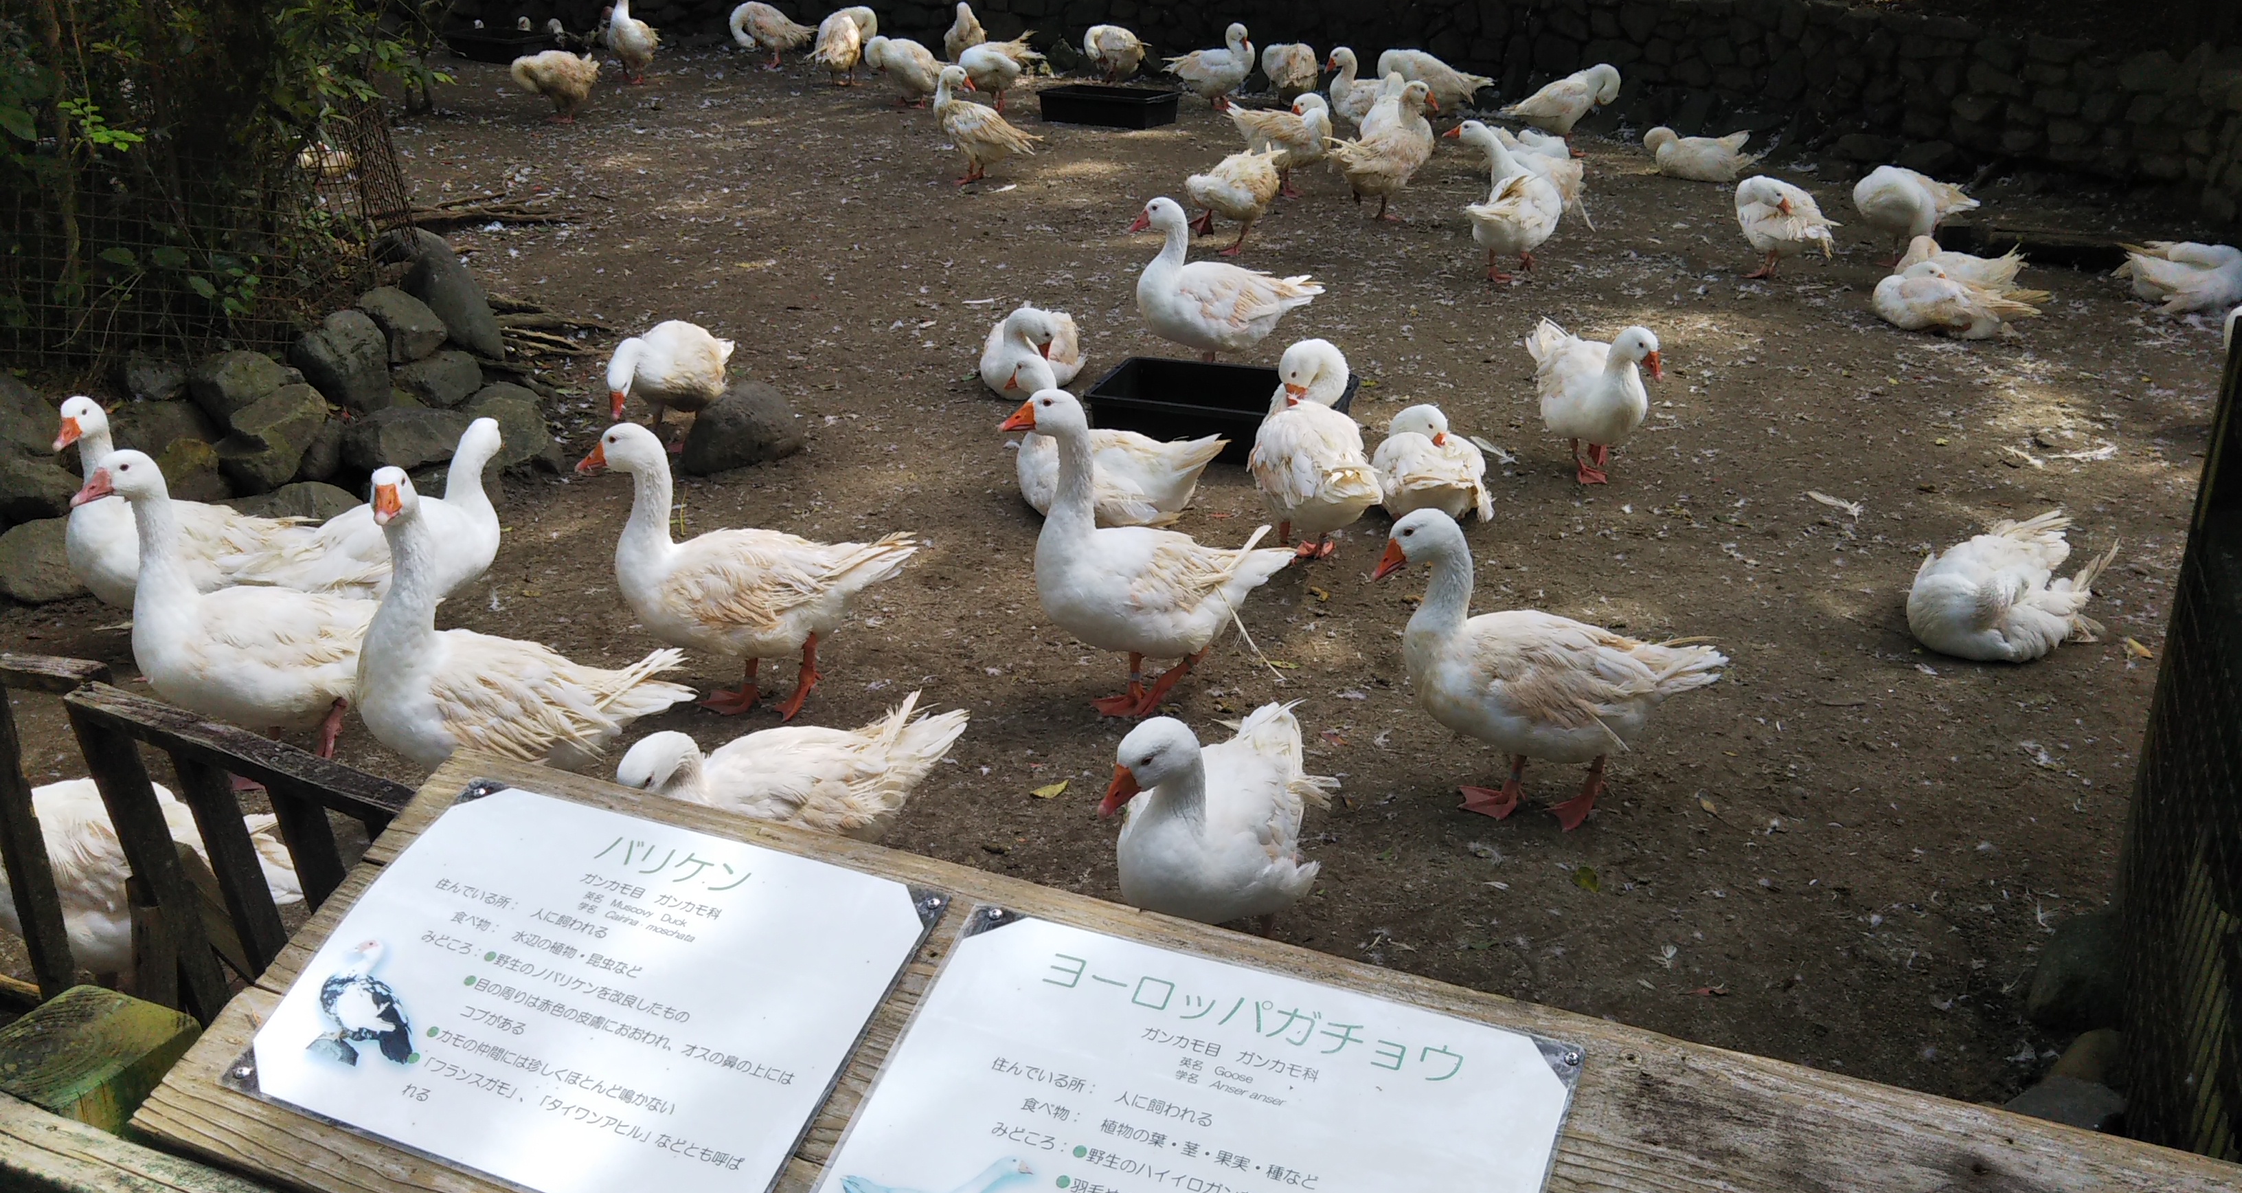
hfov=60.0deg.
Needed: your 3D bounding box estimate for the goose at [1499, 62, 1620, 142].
[{"bbox_3d":[2.539,-2.828,11.287,0.658,0.522,0.290,5,23,11],"label":"goose"}]

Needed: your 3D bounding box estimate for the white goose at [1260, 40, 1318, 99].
[{"bbox_3d":[1.052,-3.299,12.228,0.310,0.400,0.500,-7,24,-18],"label":"white goose"}]

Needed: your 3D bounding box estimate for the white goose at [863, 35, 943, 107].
[{"bbox_3d":[-1.275,-3.139,11.609,0.520,0.400,0.280,-6,23,-16],"label":"white goose"}]

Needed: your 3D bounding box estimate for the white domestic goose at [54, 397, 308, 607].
[{"bbox_3d":[-1.896,-0.137,4.018,0.525,0.605,0.267,-6,23,-15],"label":"white domestic goose"}]

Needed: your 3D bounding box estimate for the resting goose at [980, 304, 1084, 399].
[{"bbox_3d":[-0.269,-0.804,6.087,0.270,0.260,0.450,13,25,28],"label":"resting goose"}]

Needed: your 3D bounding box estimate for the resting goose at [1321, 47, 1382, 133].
[{"bbox_3d":[1.507,-2.902,11.189,0.640,0.540,0.270,-1,22,-5],"label":"resting goose"}]

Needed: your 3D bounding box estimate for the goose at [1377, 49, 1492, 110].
[{"bbox_3d":[1.959,-3.160,11.995,0.680,0.440,0.270,2,22,1],"label":"goose"}]

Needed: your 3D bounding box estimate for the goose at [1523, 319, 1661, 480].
[{"bbox_3d":[1.304,-0.576,5.399,0.258,0.439,0.593,-8,24,-20],"label":"goose"}]

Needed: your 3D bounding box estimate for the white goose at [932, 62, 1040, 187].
[{"bbox_3d":[-0.673,-2.373,9.784,0.624,0.548,0.260,12,25,25],"label":"white goose"}]

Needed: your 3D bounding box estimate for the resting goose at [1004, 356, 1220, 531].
[{"bbox_3d":[0.003,-0.415,4.942,0.580,0.410,0.280,-3,22,-9],"label":"resting goose"}]

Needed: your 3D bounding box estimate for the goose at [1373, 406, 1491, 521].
[{"bbox_3d":[0.832,-0.387,5.139,0.284,0.275,0.482,-4,23,-12],"label":"goose"}]

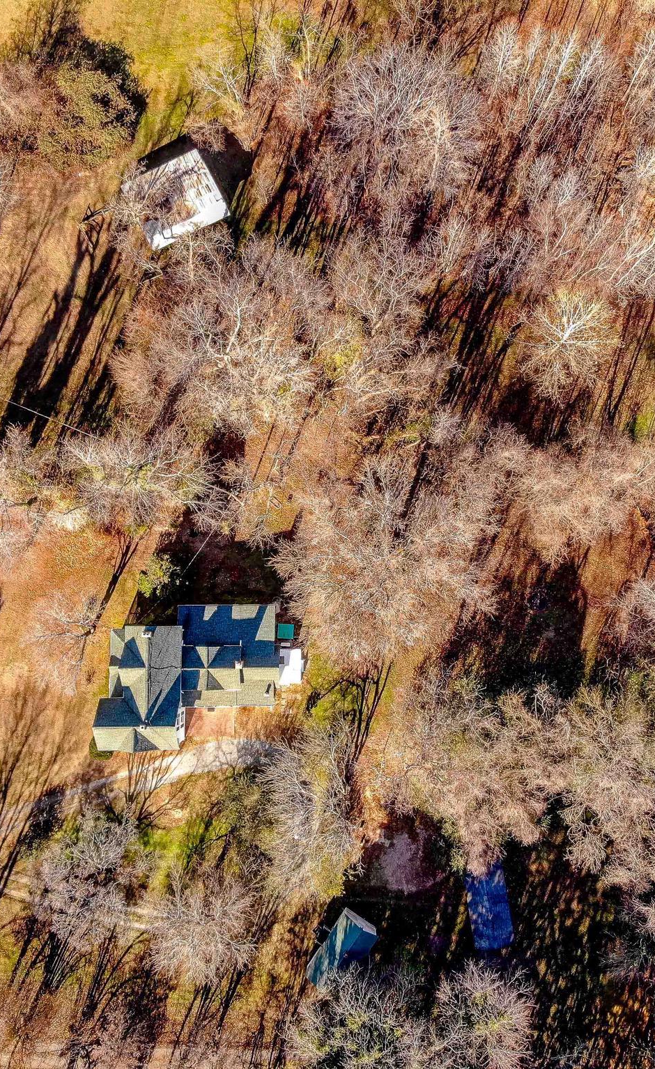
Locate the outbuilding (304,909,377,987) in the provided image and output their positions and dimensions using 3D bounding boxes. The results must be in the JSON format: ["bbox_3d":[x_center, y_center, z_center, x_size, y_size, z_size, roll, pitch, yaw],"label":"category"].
[{"bbox_3d":[1.784,50.059,117.222,4.900,3.600,8.700,34,89,1],"label":"outbuilding"}]

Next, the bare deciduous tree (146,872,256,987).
[{"bbox_3d":[-14.325,44.537,112.932,11.600,12.500,11.200,0,89,0],"label":"bare deciduous tree"}]

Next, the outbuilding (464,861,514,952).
[{"bbox_3d":[19.163,44.491,118.934,4.800,0.400,10.800,-9,89,0],"label":"outbuilding"}]

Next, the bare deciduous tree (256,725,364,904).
[{"bbox_3d":[-1.834,31.603,112.190,11.200,14.500,16.500,0,89,0],"label":"bare deciduous tree"}]

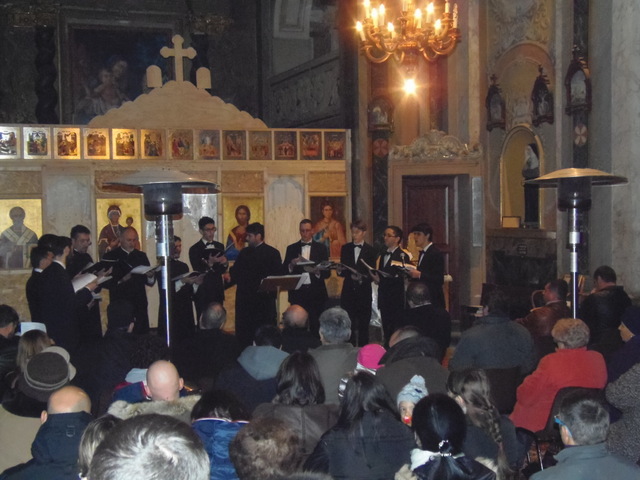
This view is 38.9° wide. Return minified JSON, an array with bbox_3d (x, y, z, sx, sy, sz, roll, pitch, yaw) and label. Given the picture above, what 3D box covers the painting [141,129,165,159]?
[{"bbox_3d":[-1.947,-1.119,10.582,0.285,0.350,0.030,-1,0,-18],"label":"painting"}]

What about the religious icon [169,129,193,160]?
[{"bbox_3d":[-1.656,-1.137,10.840,0.296,0.361,0.030,-2,2,-21],"label":"religious icon"}]

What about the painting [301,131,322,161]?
[{"bbox_3d":[-0.103,-1.170,11.210,0.285,0.355,0.030,-2,3,-19],"label":"painting"}]

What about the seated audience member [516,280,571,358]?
[{"bbox_3d":[1.871,0.967,7.470,0.750,1.311,0.520,2,4,44],"label":"seated audience member"}]

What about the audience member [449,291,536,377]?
[{"bbox_3d":[1.165,1.012,6.353,0.580,1.360,0.780,-1,3,-14],"label":"audience member"}]

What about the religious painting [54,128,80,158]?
[{"bbox_3d":[-2.891,-1.102,10.376,0.293,0.353,0.030,-2,2,-21],"label":"religious painting"}]

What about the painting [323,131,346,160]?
[{"bbox_3d":[0.193,-1.166,11.270,0.285,0.350,0.030,-1,0,-18],"label":"painting"}]

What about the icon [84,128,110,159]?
[{"bbox_3d":[-2.558,-1.101,10.386,0.285,0.350,0.030,-1,0,-18],"label":"icon"}]

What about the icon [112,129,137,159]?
[{"bbox_3d":[-2.273,-1.120,10.608,0.294,0.358,0.030,-2,2,-21],"label":"icon"}]

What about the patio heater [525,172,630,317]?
[{"bbox_3d":[2.009,0.527,7.087,0.810,2.200,0.810,-1,2,0],"label":"patio heater"}]

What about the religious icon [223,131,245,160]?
[{"bbox_3d":[-1.026,-1.134,10.878,0.285,0.350,0.030,-1,0,-18],"label":"religious icon"}]

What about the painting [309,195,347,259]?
[{"bbox_3d":[0.104,-0.155,11.235,0.473,0.756,0.040,-1,0,-18],"label":"painting"}]

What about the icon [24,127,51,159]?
[{"bbox_3d":[-3.201,-1.093,10.259,0.286,0.356,0.030,-2,2,-21],"label":"icon"}]

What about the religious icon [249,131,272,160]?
[{"bbox_3d":[-0.731,-1.166,11.188,0.301,0.362,0.030,-2,2,-21],"label":"religious icon"}]

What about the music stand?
[{"bbox_3d":[-0.371,0.953,8.934,0.500,1.231,0.400,-2,3,-25],"label":"music stand"}]

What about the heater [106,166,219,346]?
[{"bbox_3d":[-1.093,0.600,6.460,0.810,2.200,0.810,-1,3,0],"label":"heater"}]

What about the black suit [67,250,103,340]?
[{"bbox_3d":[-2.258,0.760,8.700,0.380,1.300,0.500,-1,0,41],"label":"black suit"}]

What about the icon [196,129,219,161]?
[{"bbox_3d":[-1.329,-1.126,10.781,0.285,0.350,0.030,-1,0,-18],"label":"icon"}]

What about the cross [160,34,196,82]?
[{"bbox_3d":[-1.683,-2.160,10.798,0.437,0.563,0.040,-2,2,-21],"label":"cross"}]

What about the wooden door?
[{"bbox_3d":[1.506,0.095,12.350,0.900,2.020,0.070,-2,2,-17],"label":"wooden door"}]

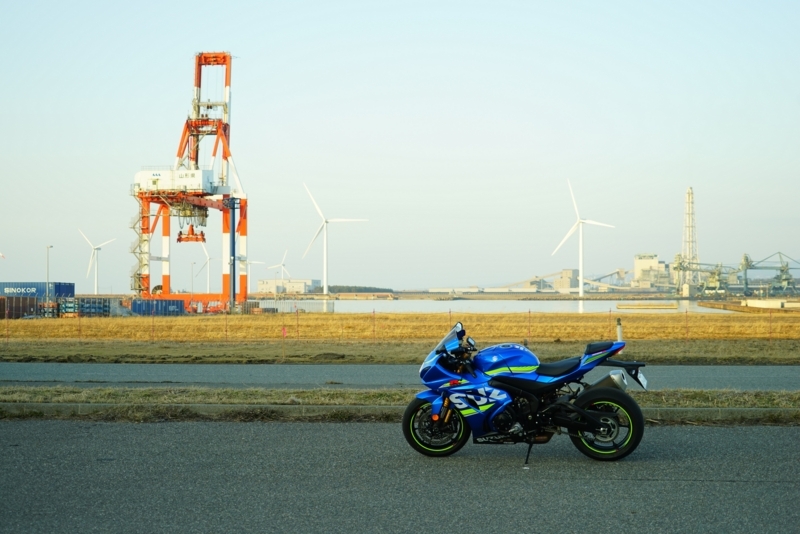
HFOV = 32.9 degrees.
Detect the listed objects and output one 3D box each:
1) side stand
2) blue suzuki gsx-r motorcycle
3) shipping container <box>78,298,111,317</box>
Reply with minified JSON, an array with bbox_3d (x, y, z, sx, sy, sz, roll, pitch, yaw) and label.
[{"bbox_3d":[1.062,1.515,11.170,0.100,0.220,0.180,0,-1,12],"label":"side stand"},{"bbox_3d":[1.010,1.040,11.260,2.080,1.150,0.740,0,-1,12],"label":"blue suzuki gsx-r motorcycle"},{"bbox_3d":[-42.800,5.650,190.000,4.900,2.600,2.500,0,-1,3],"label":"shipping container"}]

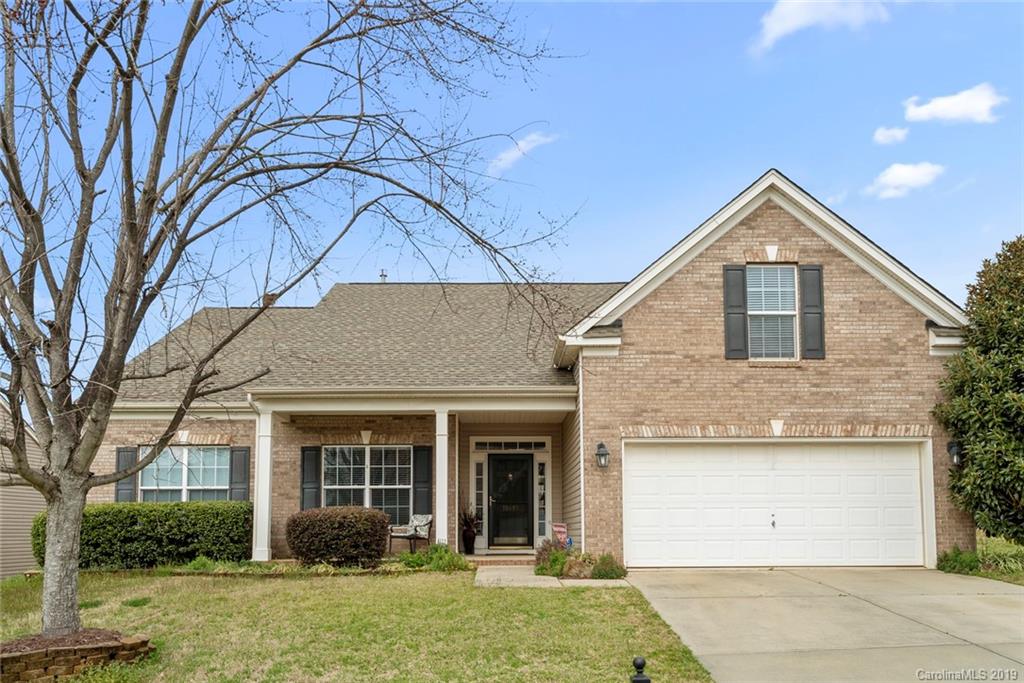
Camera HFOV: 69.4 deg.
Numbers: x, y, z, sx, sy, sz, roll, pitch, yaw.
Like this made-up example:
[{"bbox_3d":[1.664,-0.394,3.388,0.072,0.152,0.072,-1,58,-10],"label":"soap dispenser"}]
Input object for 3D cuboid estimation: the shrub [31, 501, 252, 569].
[{"bbox_3d":[-6.654,3.493,13.450,3.600,1.180,0.950,0,-10,0],"label":"shrub"}]

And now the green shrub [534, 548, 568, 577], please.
[{"bbox_3d":[0.613,3.424,11.450,0.500,0.400,0.490,0,-10,0],"label":"green shrub"}]

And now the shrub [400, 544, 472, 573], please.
[{"bbox_3d":[-1.238,3.566,12.150,1.160,0.420,0.650,0,-10,0],"label":"shrub"}]

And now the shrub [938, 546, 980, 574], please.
[{"bbox_3d":[7.025,3.452,11.650,0.600,0.400,0.540,0,-10,0],"label":"shrub"}]

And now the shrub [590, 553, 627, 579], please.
[{"bbox_3d":[1.475,3.425,11.300,0.520,0.370,0.500,0,-10,0],"label":"shrub"}]

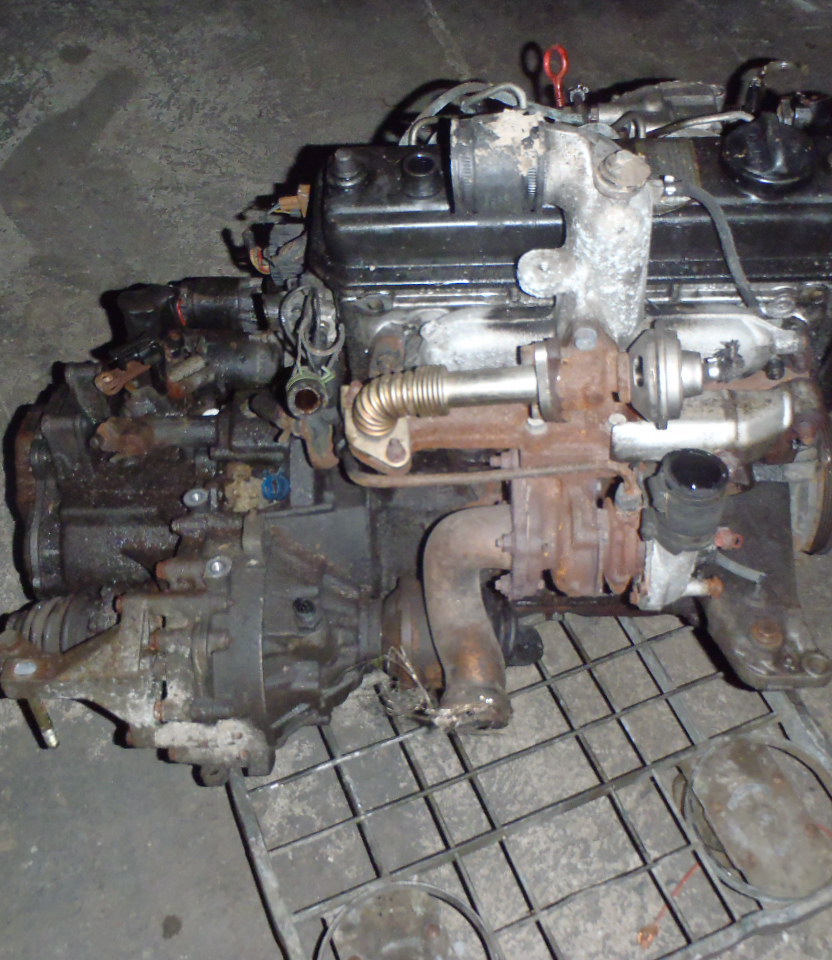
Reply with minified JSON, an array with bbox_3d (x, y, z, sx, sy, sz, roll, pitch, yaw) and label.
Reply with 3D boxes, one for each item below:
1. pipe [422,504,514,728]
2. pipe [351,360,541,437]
[{"bbox_3d":[0.045,0.120,0.905,0.080,0.215,0.080,-2,32,2],"label":"pipe"},{"bbox_3d":[0.022,-0.060,0.785,0.142,0.058,0.050,-3,53,0],"label":"pipe"}]

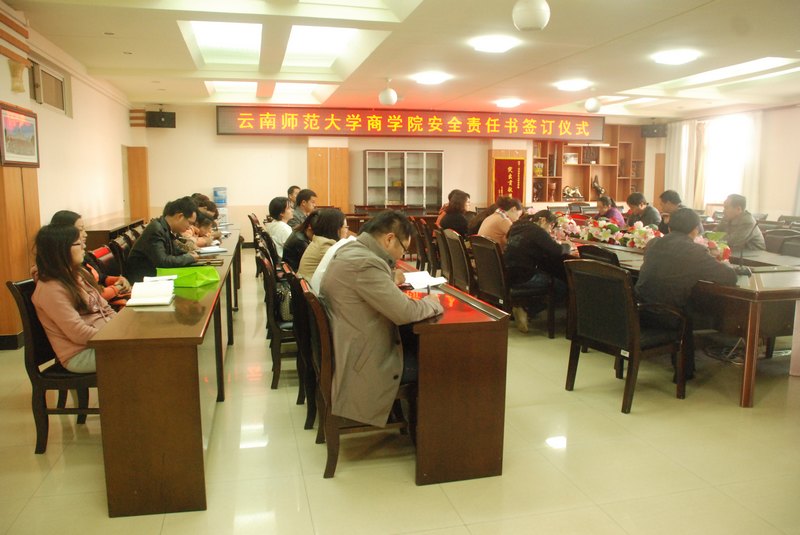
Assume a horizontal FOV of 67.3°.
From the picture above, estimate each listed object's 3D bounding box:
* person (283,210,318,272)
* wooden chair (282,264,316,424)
[{"bbox_3d":[-0.587,0.100,4.804,0.740,1.180,0.470,-2,9,-13],"label":"person"},{"bbox_3d":[-0.398,0.440,3.657,0.580,0.920,0.460,-2,8,-13],"label":"wooden chair"}]

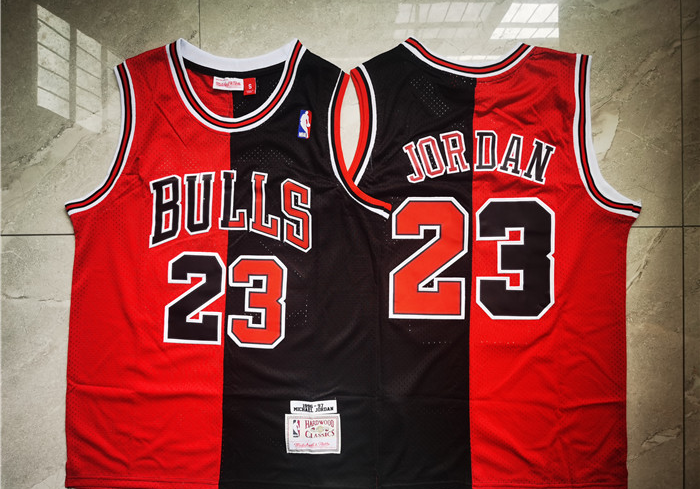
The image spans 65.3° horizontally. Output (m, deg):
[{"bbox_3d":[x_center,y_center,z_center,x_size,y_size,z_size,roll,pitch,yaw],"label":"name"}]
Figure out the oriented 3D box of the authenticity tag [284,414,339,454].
[{"bbox_3d":[-0.061,0.316,0.908,0.090,0.004,0.066,0,90,2],"label":"authenticity tag"}]

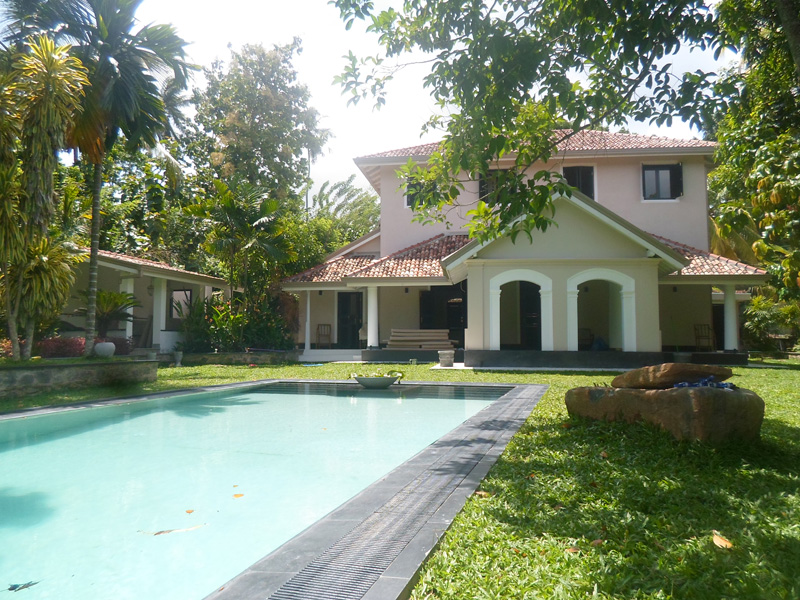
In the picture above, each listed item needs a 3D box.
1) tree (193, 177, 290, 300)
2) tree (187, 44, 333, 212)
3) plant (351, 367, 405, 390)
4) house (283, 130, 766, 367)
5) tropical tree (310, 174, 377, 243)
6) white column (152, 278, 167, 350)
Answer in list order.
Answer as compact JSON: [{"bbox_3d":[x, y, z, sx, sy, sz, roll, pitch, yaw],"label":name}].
[{"bbox_3d":[-5.043,-1.129,18.026,3.100,5.408,3.000,0,-4,7],"label":"tree"},{"bbox_3d":[-6.860,-5.137,27.519,6.800,14.908,6.400,0,-4,7],"label":"tree"},{"bbox_3d":[-0.395,1.380,10.089,0.920,0.349,0.850,0,-4,7],"label":"plant"},{"bbox_3d":[4.182,-2.540,22.976,16.062,9.810,12.600,0,-4,7],"label":"house"},{"bbox_3d":[-2.670,-1.862,27.727,3.600,8.457,3.400,0,-4,7],"label":"tropical tree"},{"bbox_3d":[-7.158,0.412,17.132,0.290,2.109,0.290,-1,-4,18],"label":"white column"}]

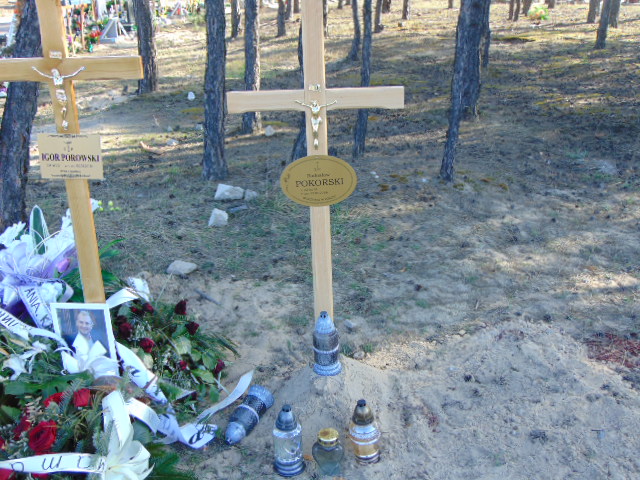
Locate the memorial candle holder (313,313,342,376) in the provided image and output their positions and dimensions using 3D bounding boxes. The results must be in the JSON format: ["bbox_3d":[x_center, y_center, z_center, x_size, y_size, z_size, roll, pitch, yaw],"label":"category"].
[{"bbox_3d":[0.027,0.371,2.637,0.104,0.233,0.104,-1,21,0],"label":"memorial candle holder"}]

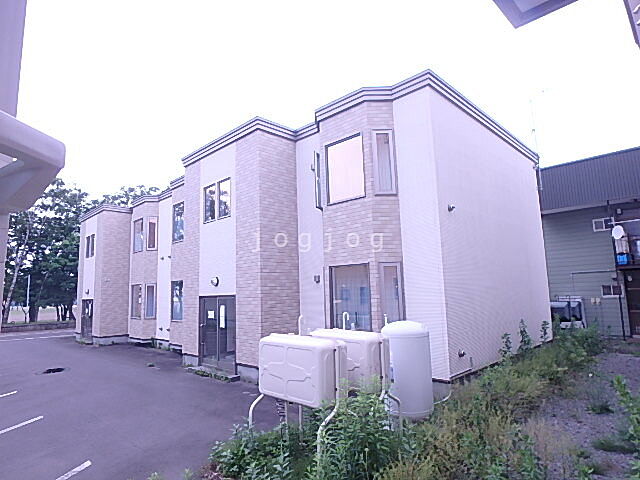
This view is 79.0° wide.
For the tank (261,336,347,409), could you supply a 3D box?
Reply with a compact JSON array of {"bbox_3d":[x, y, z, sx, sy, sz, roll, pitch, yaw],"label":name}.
[{"bbox_3d":[-0.230,1.792,5.434,1.225,0.753,0.600,-9,-10,43],"label":"tank"}]

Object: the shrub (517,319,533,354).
[{"bbox_3d":[5.316,2.551,10.089,0.380,0.950,0.380,-9,-10,43],"label":"shrub"}]

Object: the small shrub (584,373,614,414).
[{"bbox_3d":[4.871,2.666,6.831,0.450,0.630,0.450,-9,-10,43],"label":"small shrub"}]

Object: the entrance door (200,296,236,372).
[{"bbox_3d":[-2.953,2.656,11.228,1.960,2.070,0.120,-9,-10,43],"label":"entrance door"}]

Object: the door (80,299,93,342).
[{"bbox_3d":[-11.989,4.166,20.067,1.930,2.070,0.120,-9,-10,43],"label":"door"}]

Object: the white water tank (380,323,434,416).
[{"bbox_3d":[1.588,2.277,7.073,0.850,1.575,0.850,-2,-8,0],"label":"white water tank"}]

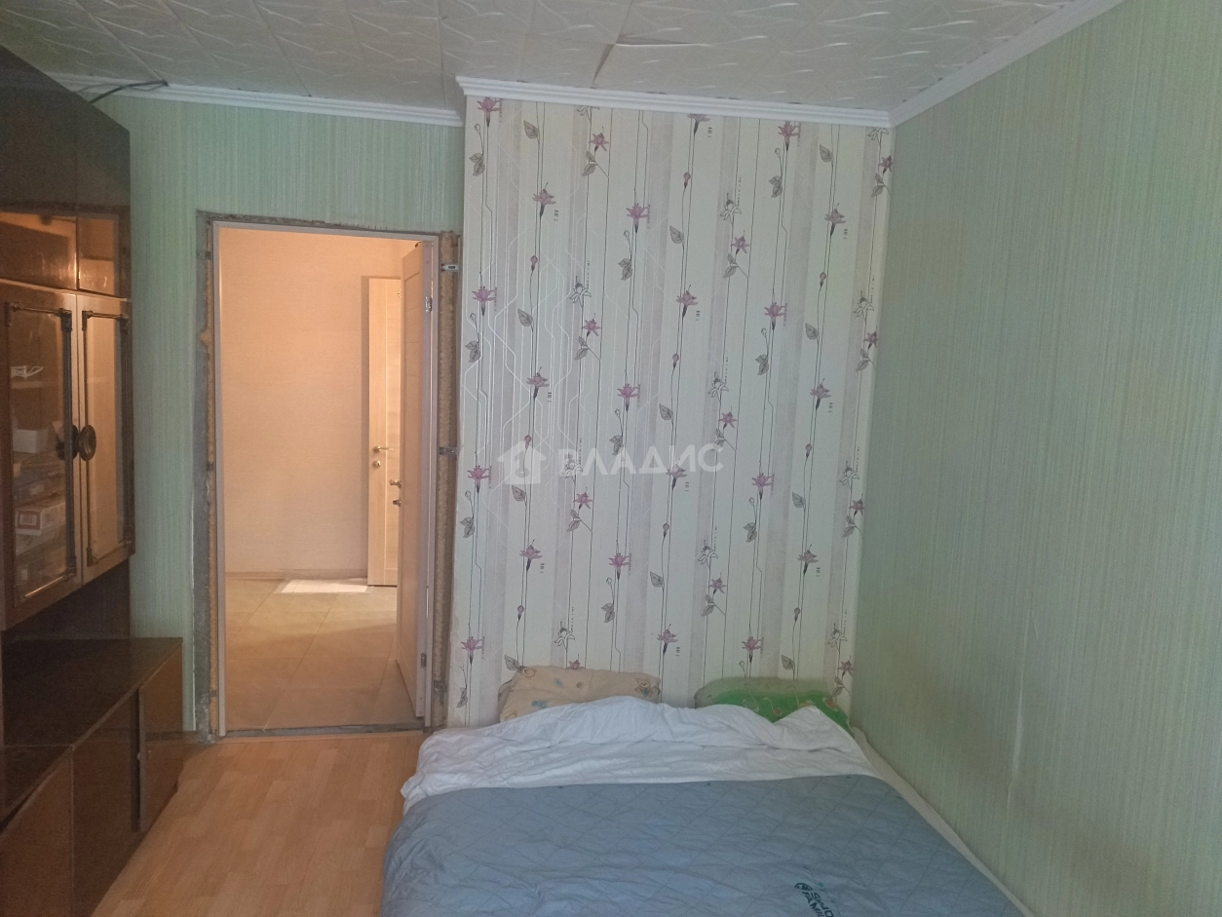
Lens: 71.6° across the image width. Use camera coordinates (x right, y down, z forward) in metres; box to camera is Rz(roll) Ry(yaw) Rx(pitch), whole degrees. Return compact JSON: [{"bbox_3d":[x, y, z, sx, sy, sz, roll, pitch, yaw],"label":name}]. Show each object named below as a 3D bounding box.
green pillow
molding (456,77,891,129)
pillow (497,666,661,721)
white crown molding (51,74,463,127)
[{"bbox_3d":[0.605,0.945,3.104,0.590,0.200,0.380,2,7,-7],"label":"green pillow"},{"bbox_3d":[0.251,-1.249,2.984,1.570,0.047,0.033,2,7,-7],"label":"molding"},{"bbox_3d":[-0.098,0.900,3.012,0.610,0.210,0.380,2,7,-7],"label":"pillow"},{"bbox_3d":[-1.318,-1.335,3.162,1.510,0.047,0.033,1,7,-10],"label":"white crown molding"}]

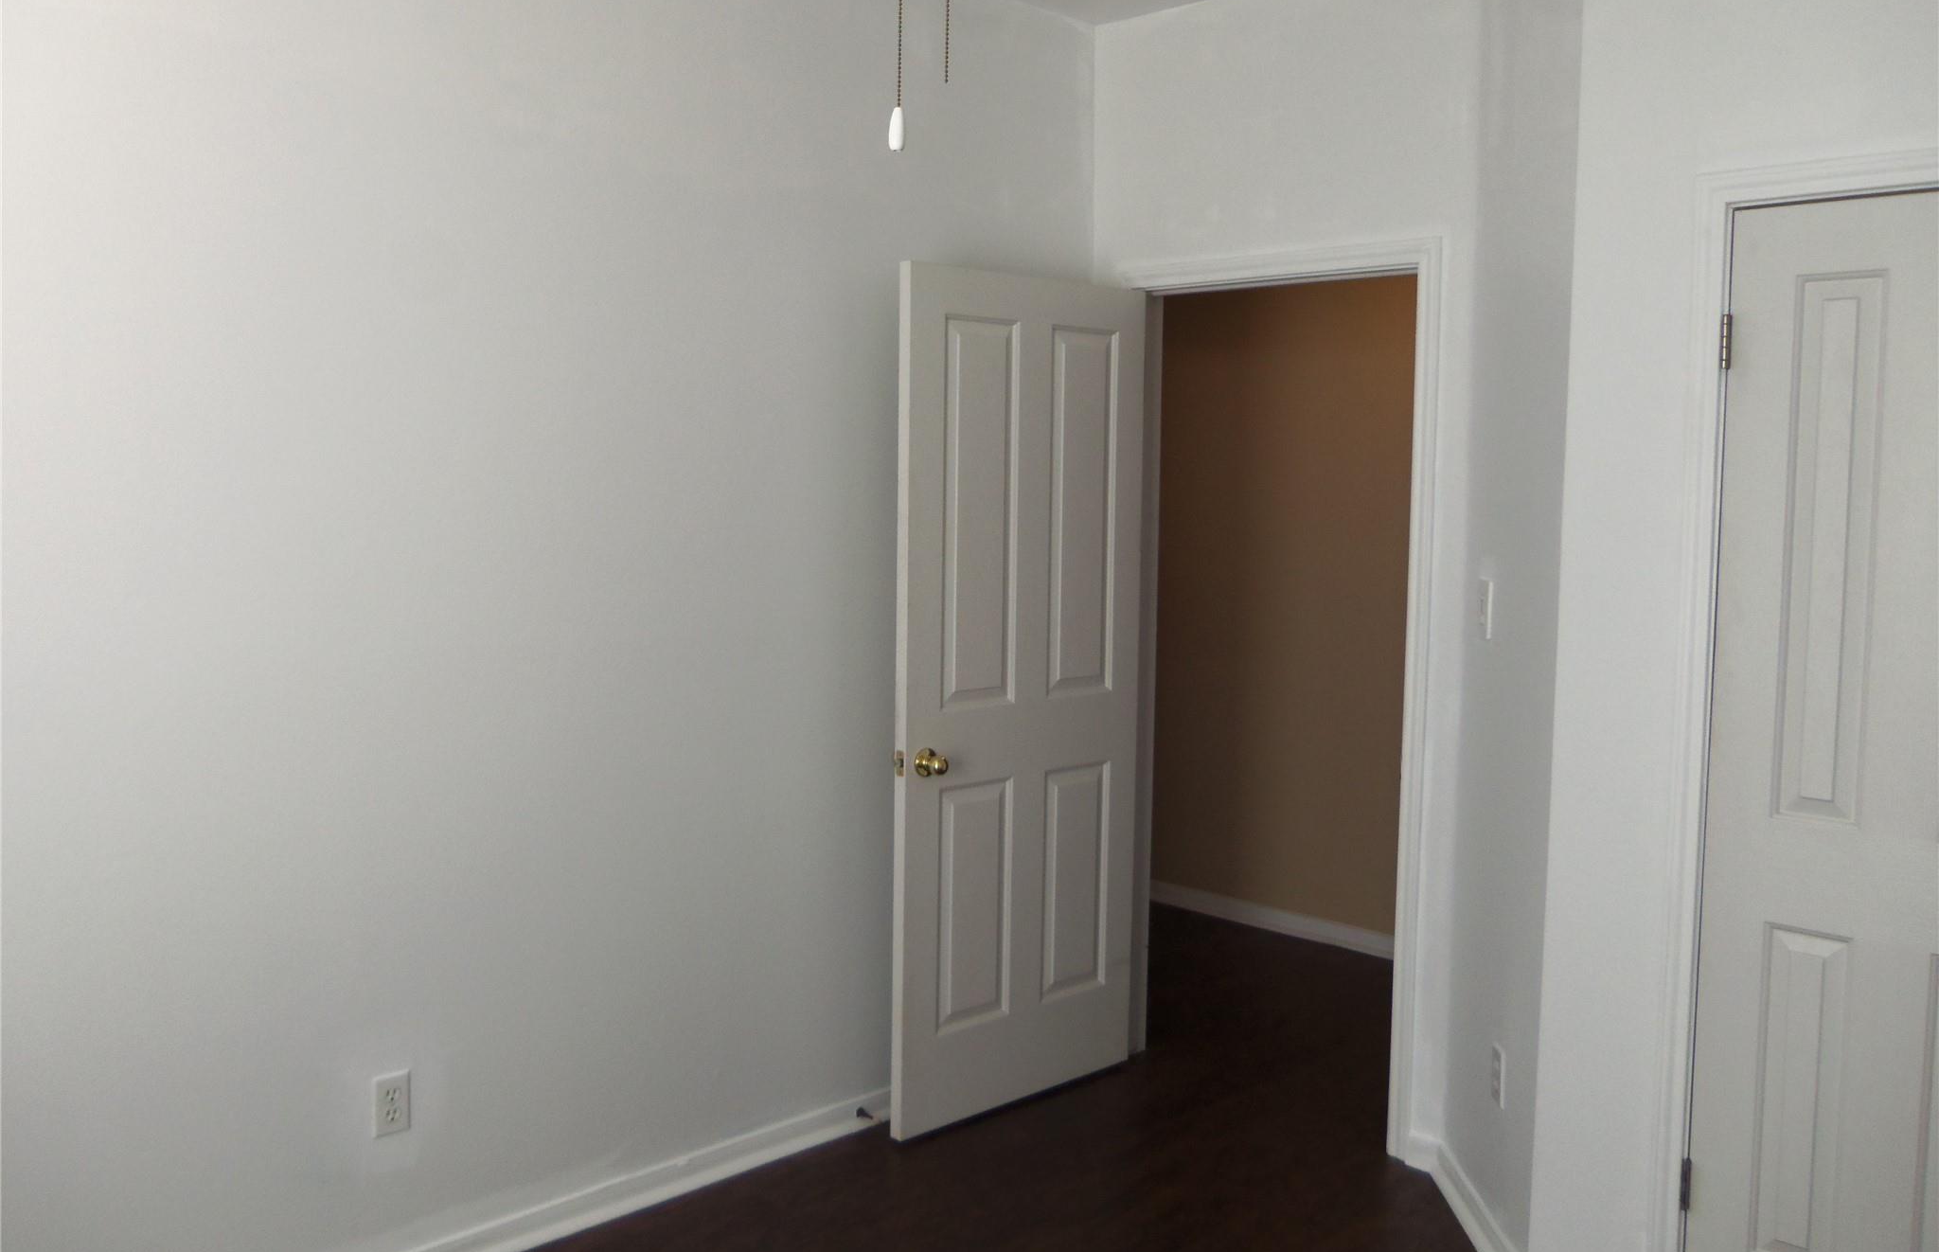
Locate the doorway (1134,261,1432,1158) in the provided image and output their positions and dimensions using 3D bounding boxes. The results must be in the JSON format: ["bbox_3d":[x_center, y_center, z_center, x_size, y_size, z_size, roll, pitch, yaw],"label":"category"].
[{"bbox_3d":[0.757,0.181,3.898,0.130,2.047,0.800,-4,7,-44],"label":"doorway"}]

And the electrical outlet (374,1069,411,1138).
[{"bbox_3d":[-1.083,0.899,2.947,0.070,0.115,0.010,-4,7,-44],"label":"electrical outlet"}]

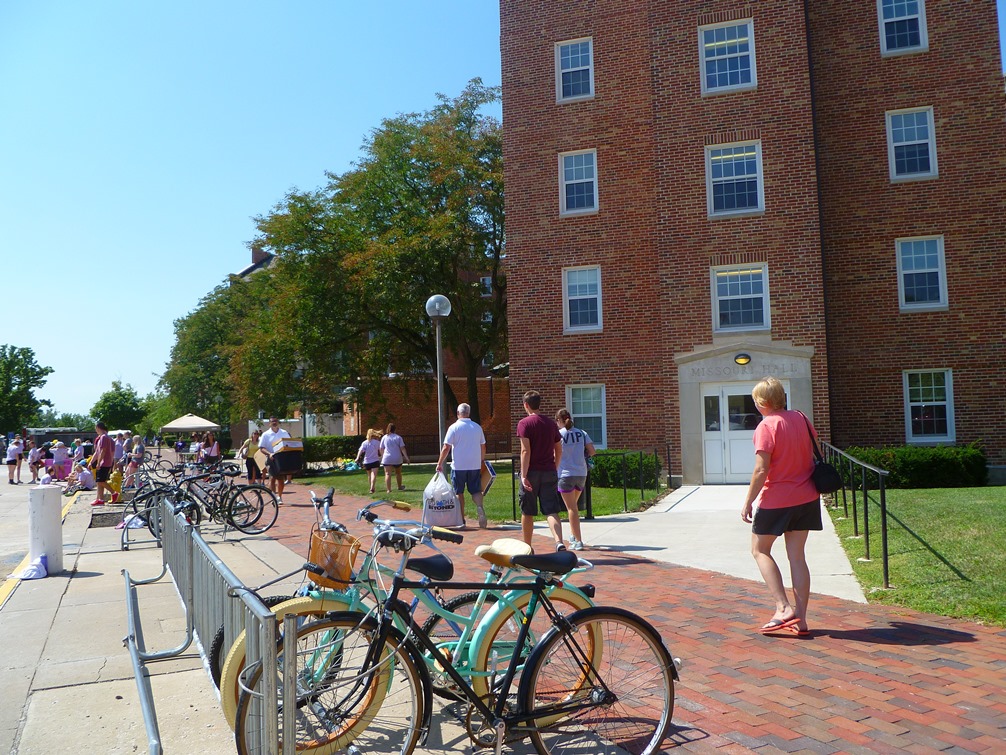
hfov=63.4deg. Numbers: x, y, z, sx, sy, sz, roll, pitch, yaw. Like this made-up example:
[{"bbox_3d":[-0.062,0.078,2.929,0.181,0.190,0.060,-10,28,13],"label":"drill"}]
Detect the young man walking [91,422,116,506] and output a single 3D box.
[{"bbox_3d":[-8.481,1.849,17.300,0.560,1.760,0.470,-1,-5,0],"label":"young man walking"}]

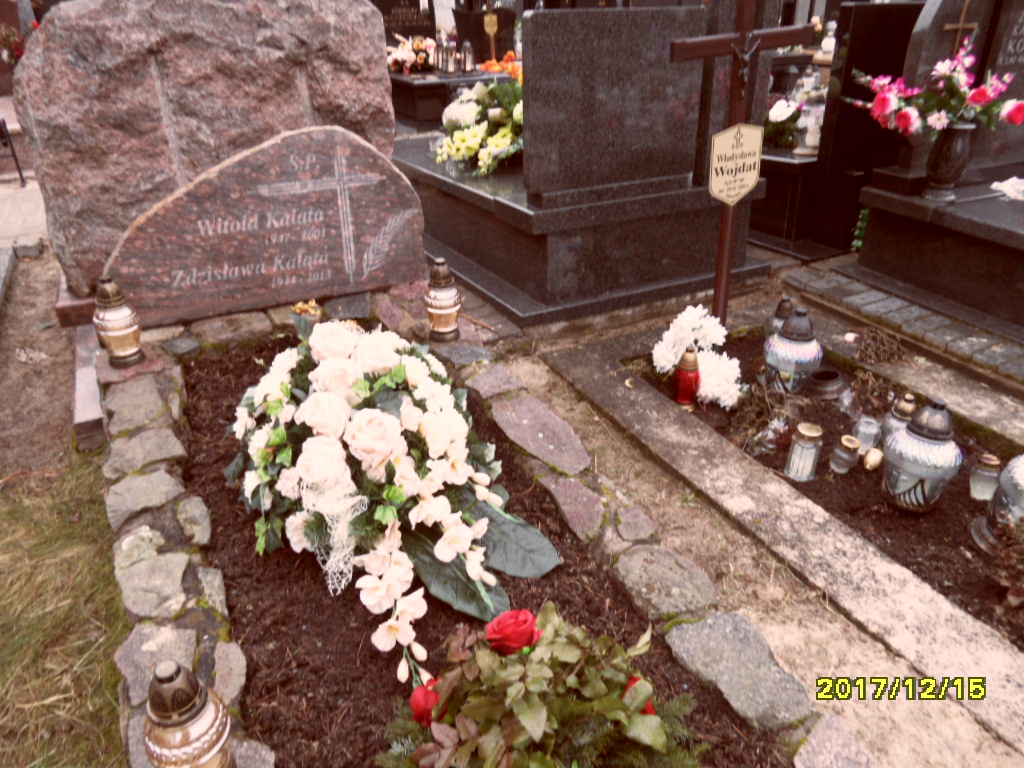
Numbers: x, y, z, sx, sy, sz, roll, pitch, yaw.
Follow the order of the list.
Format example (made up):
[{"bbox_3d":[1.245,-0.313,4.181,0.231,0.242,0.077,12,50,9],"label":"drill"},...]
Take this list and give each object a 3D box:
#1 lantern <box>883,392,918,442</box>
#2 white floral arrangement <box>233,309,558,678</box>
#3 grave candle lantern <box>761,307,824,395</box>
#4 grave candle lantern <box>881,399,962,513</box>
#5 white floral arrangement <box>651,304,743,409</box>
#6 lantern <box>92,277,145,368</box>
[{"bbox_3d":[0.995,0.103,1.808,0.090,0.170,0.090,-14,28,-22],"label":"lantern"},{"bbox_3d":[-0.392,0.159,1.775,0.660,0.360,1.150,-13,26,-19],"label":"white floral arrangement"},{"bbox_3d":[0.856,-0.104,2.130,0.160,0.275,0.160,-14,28,-22],"label":"grave candle lantern"},{"bbox_3d":[0.936,0.159,1.572,0.157,0.277,0.157,-14,28,-22],"label":"grave candle lantern"},{"bbox_3d":[0.613,-0.091,2.360,0.300,0.270,0.260,-13,26,-19],"label":"white floral arrangement"},{"bbox_3d":[-1.355,-0.210,2.406,0.138,0.300,0.138,-14,28,-22],"label":"lantern"}]

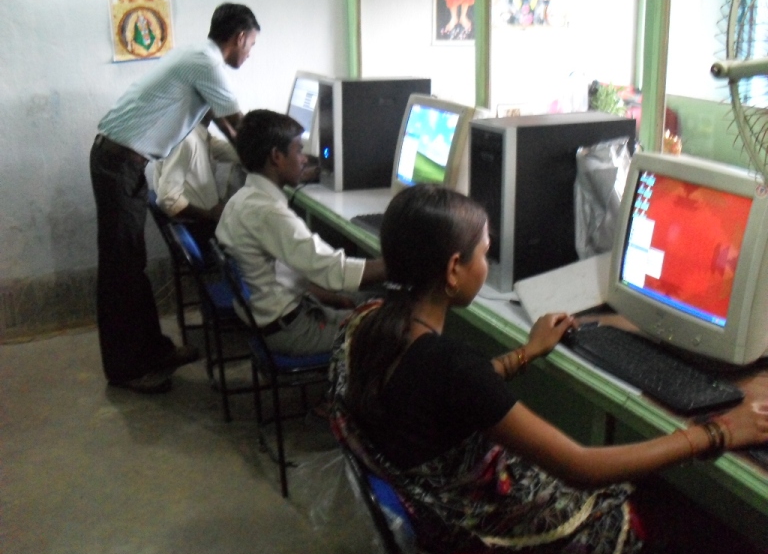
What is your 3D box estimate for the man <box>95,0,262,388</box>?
[{"bbox_3d":[-0.781,-0.312,3.406,0.780,1.480,0.500,-8,19,-19],"label":"man"}]

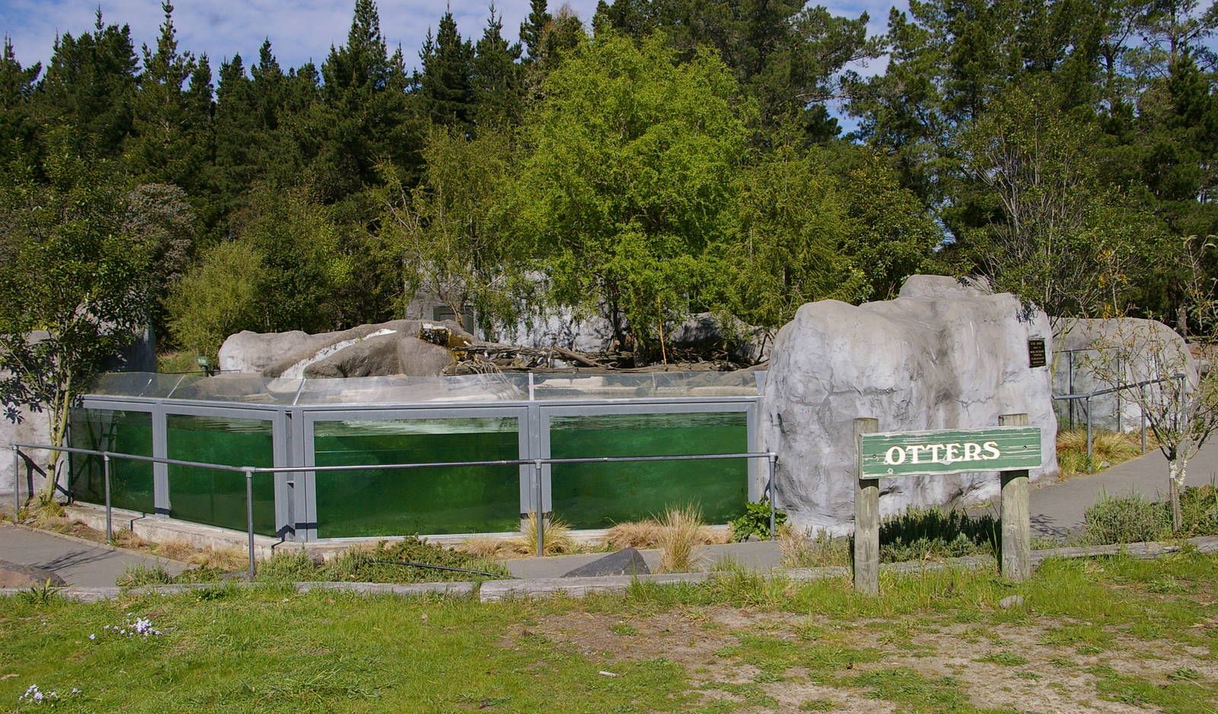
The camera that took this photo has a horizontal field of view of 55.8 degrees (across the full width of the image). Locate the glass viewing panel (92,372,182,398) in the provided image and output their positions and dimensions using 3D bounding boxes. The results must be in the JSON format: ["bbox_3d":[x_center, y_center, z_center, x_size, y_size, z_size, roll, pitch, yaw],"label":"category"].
[{"bbox_3d":[-4.914,0.296,11.662,1.872,0.273,0.025,0,-38,40],"label":"glass viewing panel"}]

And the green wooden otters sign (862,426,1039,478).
[{"bbox_3d":[2.113,0.587,7.072,1.261,0.250,0.045,-1,1,-17],"label":"green wooden otters sign"}]

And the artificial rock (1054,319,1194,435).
[{"bbox_3d":[7.354,0.267,17.000,2.500,1.750,1.500,-1,2,19],"label":"artificial rock"}]

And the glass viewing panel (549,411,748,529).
[{"bbox_3d":[0.423,1.162,11.725,2.050,1.180,0.050,-1,1,-7],"label":"glass viewing panel"}]

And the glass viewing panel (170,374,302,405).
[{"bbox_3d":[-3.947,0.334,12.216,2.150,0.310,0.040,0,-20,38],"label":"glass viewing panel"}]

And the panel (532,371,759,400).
[{"bbox_3d":[0.327,0.255,10.085,1.964,0.273,0.025,-1,-38,-5],"label":"panel"}]

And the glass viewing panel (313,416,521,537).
[{"bbox_3d":[-1.629,1.032,9.856,1.731,1.015,0.030,-1,1,-5],"label":"glass viewing panel"}]

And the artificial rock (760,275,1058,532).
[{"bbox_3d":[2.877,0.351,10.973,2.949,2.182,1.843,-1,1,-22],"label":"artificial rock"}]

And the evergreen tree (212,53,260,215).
[{"bbox_3d":[-16.100,-6.101,50.181,2.800,14.220,2.800,-1,1,0],"label":"evergreen tree"}]

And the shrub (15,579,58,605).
[{"bbox_3d":[-3.501,1.441,7.035,0.240,0.150,0.220,-1,1,0],"label":"shrub"}]

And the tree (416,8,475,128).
[{"bbox_3d":[-6.932,-7.045,49.844,4.600,15.925,4.600,-1,1,0],"label":"tree"}]

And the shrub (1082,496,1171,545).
[{"bbox_3d":[3.719,1.175,8.250,0.580,0.350,0.500,-1,1,0],"label":"shrub"}]

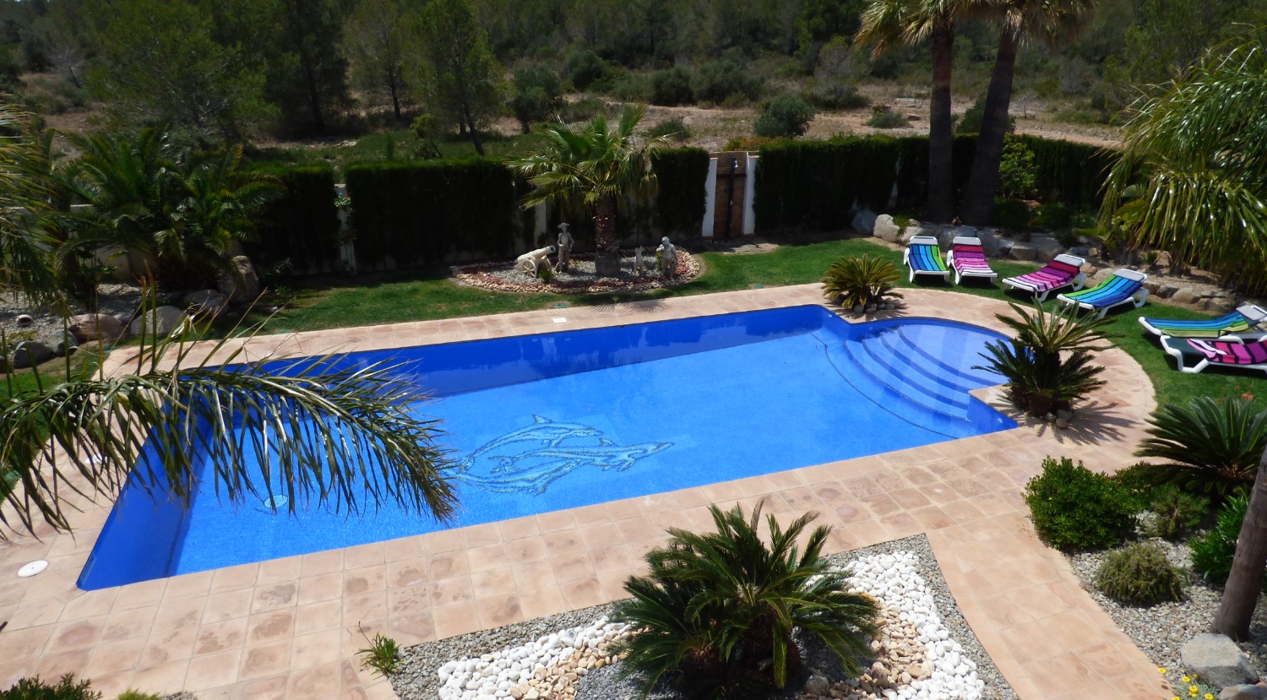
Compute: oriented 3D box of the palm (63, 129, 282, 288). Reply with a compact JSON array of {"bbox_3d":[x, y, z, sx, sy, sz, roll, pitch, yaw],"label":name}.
[{"bbox_3d":[-8.774,-2.715,14.116,3.650,2.950,3.400,-13,27,-29],"label":"palm"}]

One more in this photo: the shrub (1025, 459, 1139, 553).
[{"bbox_3d":[4.631,1.581,7.585,1.017,0.918,1.017,17,28,33],"label":"shrub"}]

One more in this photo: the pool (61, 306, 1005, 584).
[{"bbox_3d":[0.332,1.170,10.607,12.630,1.400,4.870,-6,24,-18],"label":"pool"}]

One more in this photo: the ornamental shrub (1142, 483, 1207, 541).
[{"bbox_3d":[5.578,1.663,7.476,0.650,0.490,0.590,22,31,38],"label":"ornamental shrub"}]

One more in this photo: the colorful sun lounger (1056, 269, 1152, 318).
[{"bbox_3d":[9.294,-1.150,14.444,1.850,0.640,0.720,-12,26,-27],"label":"colorful sun lounger"}]

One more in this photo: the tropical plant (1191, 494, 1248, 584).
[{"bbox_3d":[5.402,1.733,6.686,0.650,0.800,0.650,-20,31,-41],"label":"tropical plant"}]

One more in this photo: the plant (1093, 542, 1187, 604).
[{"bbox_3d":[4.531,1.970,6.547,0.750,0.430,0.750,20,29,37],"label":"plant"}]

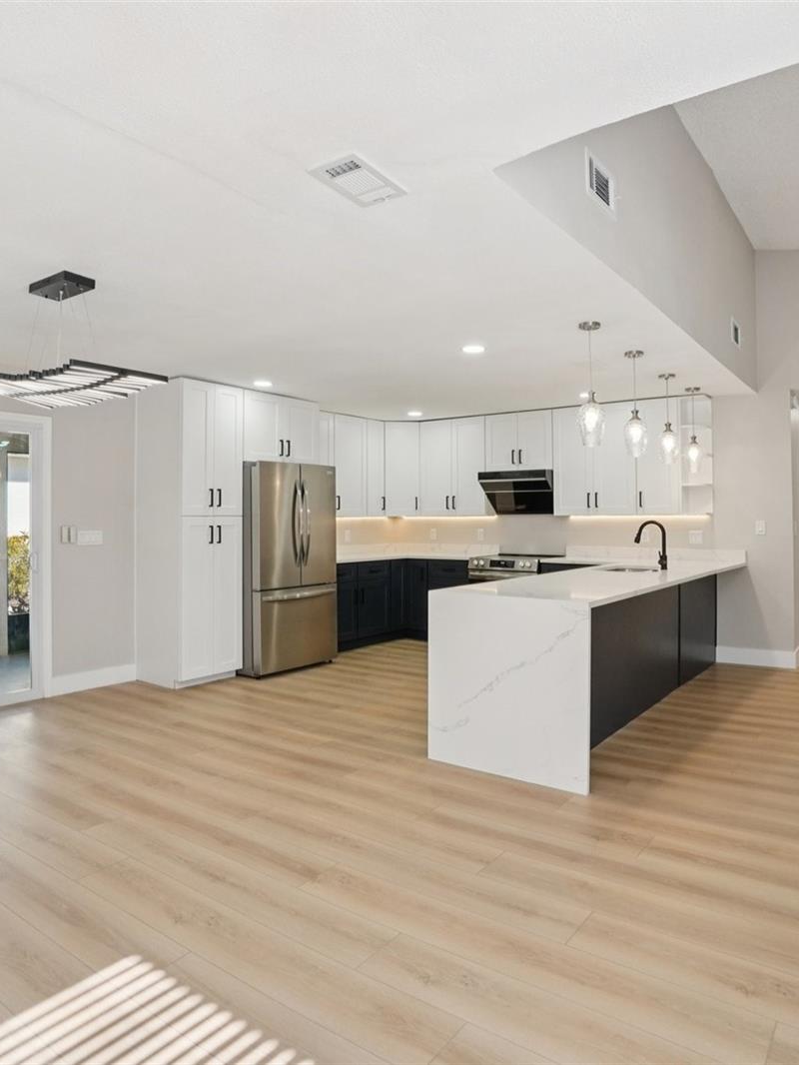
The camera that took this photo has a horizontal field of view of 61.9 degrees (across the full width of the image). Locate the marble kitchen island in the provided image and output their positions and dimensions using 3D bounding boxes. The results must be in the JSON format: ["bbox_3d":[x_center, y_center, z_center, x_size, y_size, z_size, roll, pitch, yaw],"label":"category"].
[{"bbox_3d":[1.623,0.760,4.824,0.912,0.921,3.622,1,1,37],"label":"marble kitchen island"}]

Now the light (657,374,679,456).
[{"bbox_3d":[2.154,-0.887,5.309,0.170,0.735,0.170,0,0,38],"label":"light"}]

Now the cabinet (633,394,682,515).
[{"bbox_3d":[2.494,-0.714,6.296,0.405,1.075,0.345,0,0,38],"label":"cabinet"}]

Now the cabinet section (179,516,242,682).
[{"bbox_3d":[-1.755,0.511,5.596,0.600,1.292,0.620,1,1,37],"label":"cabinet section"}]

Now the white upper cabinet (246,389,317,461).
[{"bbox_3d":[-1.299,-0.916,6.223,0.640,0.620,0.920,0,0,38],"label":"white upper cabinet"}]

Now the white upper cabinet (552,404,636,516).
[{"bbox_3d":[1.978,-0.702,6.600,0.826,1.066,0.327,1,1,37],"label":"white upper cabinet"}]

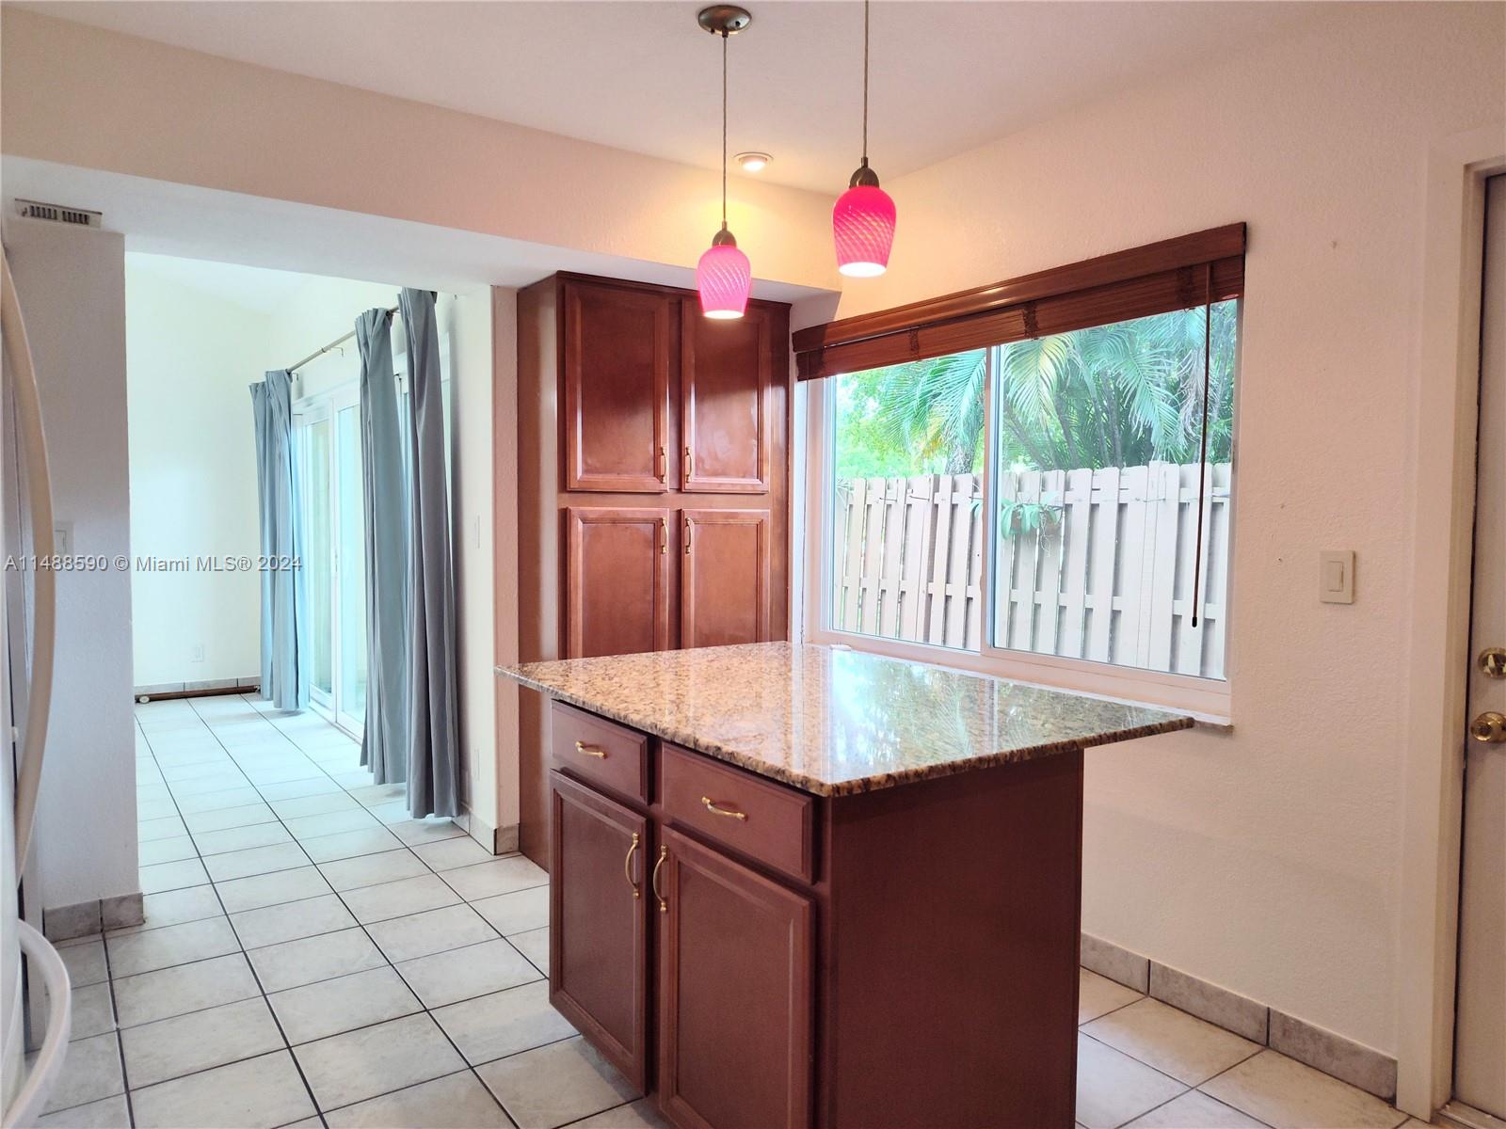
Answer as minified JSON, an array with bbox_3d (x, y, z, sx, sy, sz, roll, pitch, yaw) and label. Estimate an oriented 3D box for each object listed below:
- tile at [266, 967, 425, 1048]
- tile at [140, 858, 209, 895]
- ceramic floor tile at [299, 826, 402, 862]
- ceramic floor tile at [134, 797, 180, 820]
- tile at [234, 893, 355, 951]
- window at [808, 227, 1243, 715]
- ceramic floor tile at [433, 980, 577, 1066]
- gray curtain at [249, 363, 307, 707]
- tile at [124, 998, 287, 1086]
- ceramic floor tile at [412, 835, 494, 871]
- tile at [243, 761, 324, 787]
[{"bbox_3d":[-1.071,1.157,2.629,0.325,0.010,0.325,-1,3,-35],"label":"tile"},{"bbox_3d":[-2.106,1.108,3.517,0.325,0.010,0.325,-1,3,-35],"label":"tile"},{"bbox_3d":[-1.566,1.100,3.899,0.325,0.010,0.325,-1,3,-35],"label":"ceramic floor tile"},{"bbox_3d":[-2.627,1.050,4.239,0.320,0.010,0.318,-1,3,-35],"label":"ceramic floor tile"},{"bbox_3d":[-1.429,1.113,3.116,0.320,0.010,0.318,-1,3,-35],"label":"tile"},{"bbox_3d":[0.733,-0.257,3.266,0.099,1.245,1.781,-1,3,-35],"label":"window"},{"bbox_3d":[-0.615,1.173,2.564,0.328,0.010,0.328,-2,3,-35],"label":"ceramic floor tile"},{"bbox_3d":[-3.172,-0.167,6.698,0.182,2.204,0.761,-1,3,-35],"label":"gray curtain"},{"bbox_3d":[-1.349,1.171,2.453,0.328,0.010,0.328,-2,3,-35],"label":"tile"},{"bbox_3d":[-1.133,1.110,3.801,0.256,0.010,0.325,-1,3,-35],"label":"ceramic floor tile"},{"bbox_3d":[-2.331,1.047,4.978,0.325,0.010,0.325,-1,3,-35],"label":"tile"}]

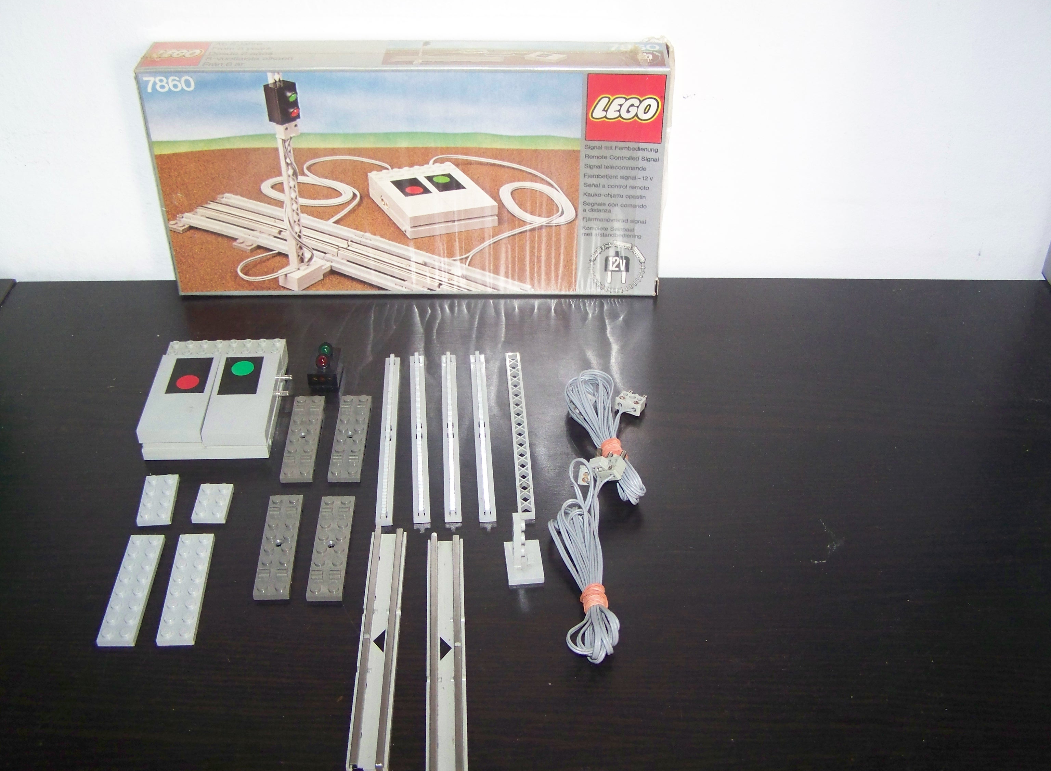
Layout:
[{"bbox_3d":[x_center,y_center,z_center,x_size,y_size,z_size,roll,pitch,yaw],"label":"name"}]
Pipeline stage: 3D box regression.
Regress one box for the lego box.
[{"bbox_3d":[-0.066,-0.125,0.681,0.289,0.145,0.040,0,39,-1],"label":"lego box"}]

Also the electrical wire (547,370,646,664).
[{"bbox_3d":[0.037,0.052,0.568,0.049,0.016,0.200,4,39,3],"label":"electrical wire"}]

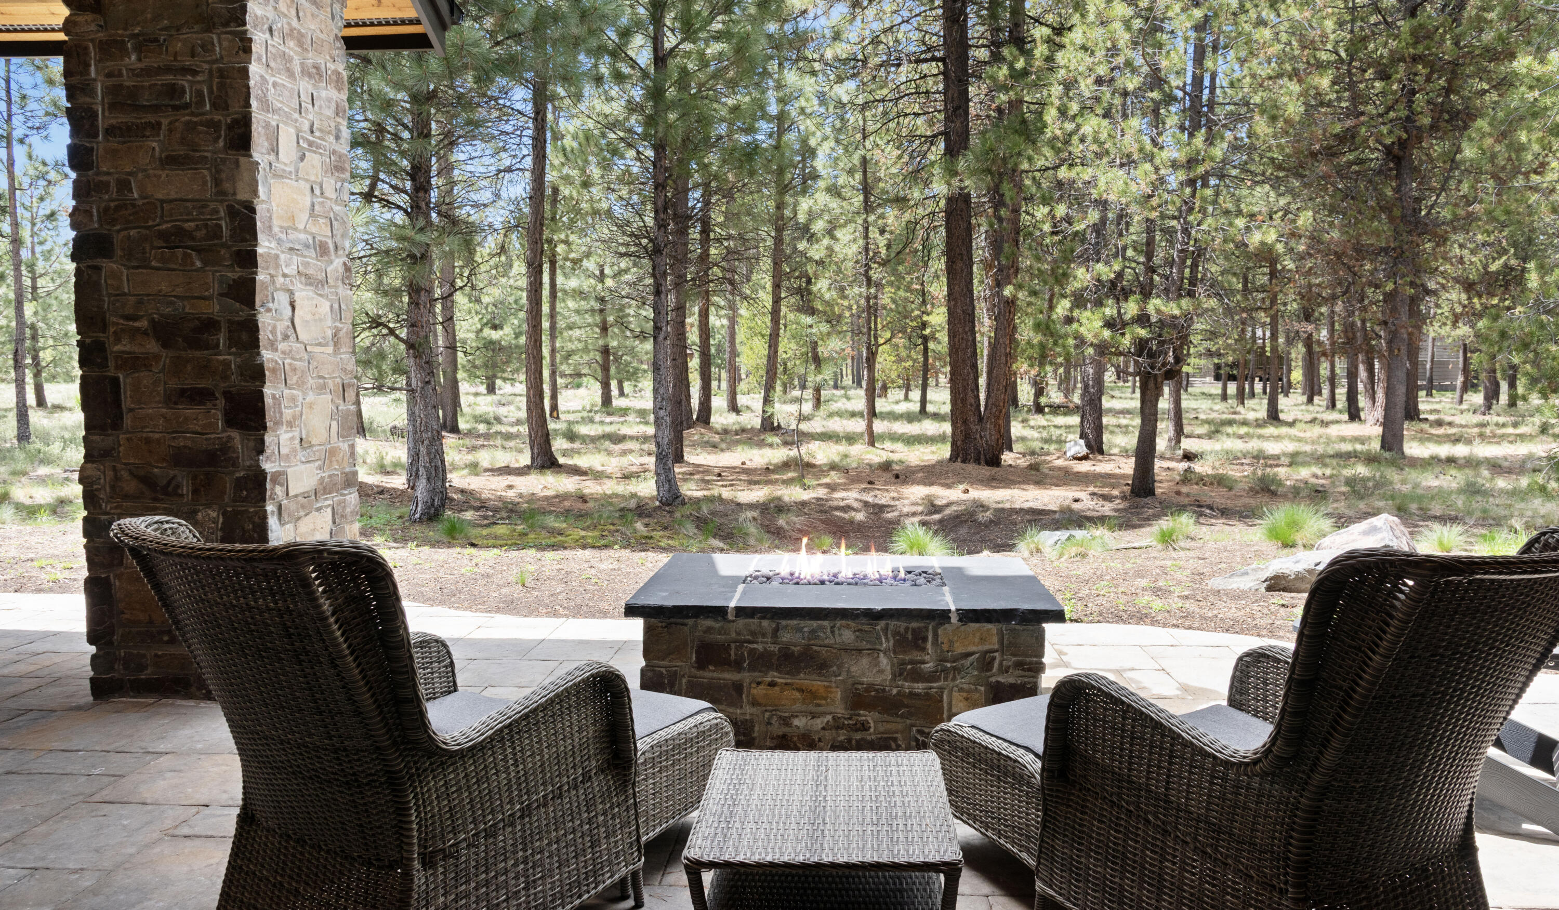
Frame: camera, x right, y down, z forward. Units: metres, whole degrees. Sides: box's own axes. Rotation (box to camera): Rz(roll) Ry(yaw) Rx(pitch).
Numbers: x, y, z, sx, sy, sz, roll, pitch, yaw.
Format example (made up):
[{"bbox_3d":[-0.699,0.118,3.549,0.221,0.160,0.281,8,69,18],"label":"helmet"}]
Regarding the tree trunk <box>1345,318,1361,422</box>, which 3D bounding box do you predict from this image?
[{"bbox_3d":[13.635,-2.034,24.708,0.333,2.485,0.333,0,5,4],"label":"tree trunk"}]

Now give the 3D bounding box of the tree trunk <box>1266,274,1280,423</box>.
[{"bbox_3d":[11.755,-2.538,24.742,0.305,3.493,0.305,0,5,4],"label":"tree trunk"}]

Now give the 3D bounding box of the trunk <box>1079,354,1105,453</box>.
[{"bbox_3d":[4.944,-0.804,16.402,0.373,1.556,0.373,0,5,4],"label":"trunk"}]

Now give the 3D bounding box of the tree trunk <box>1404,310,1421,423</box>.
[{"bbox_3d":[14.850,-2.100,24.397,0.357,2.667,0.357,0,5,4],"label":"tree trunk"}]

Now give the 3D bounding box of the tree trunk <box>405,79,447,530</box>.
[{"bbox_3d":[-3.253,-1.344,9.524,0.347,3.891,0.347,0,5,4],"label":"tree trunk"}]

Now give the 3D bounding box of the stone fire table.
[{"bbox_3d":[0.259,0.778,4.170,1.544,0.570,0.972,0,5,4],"label":"stone fire table"}]

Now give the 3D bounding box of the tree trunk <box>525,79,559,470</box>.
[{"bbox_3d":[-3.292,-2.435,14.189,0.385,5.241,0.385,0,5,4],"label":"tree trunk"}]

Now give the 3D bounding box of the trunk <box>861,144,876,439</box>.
[{"bbox_3d":[1.489,-2.679,17.470,0.206,5.109,0.206,0,5,4],"label":"trunk"}]

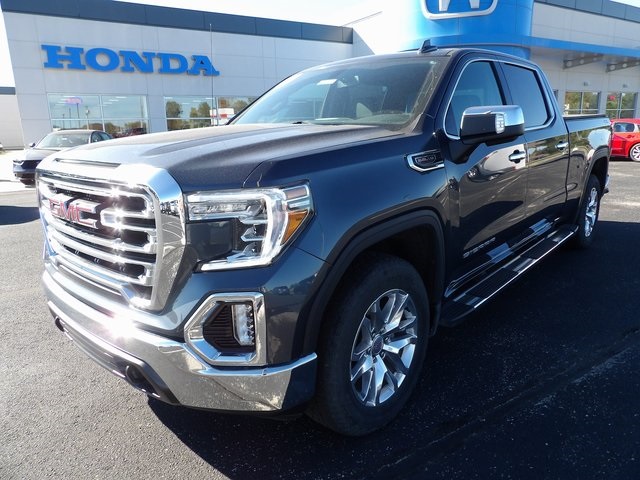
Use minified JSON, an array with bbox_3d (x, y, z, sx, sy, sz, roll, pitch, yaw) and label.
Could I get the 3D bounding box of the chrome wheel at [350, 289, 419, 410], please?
[{"bbox_3d":[0.242,0.481,2.086,0.200,0.540,0.540,9,18,42],"label":"chrome wheel"}]

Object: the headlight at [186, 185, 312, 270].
[{"bbox_3d":[-0.251,-0.045,1.535,0.330,0.280,0.350,9,18,42],"label":"headlight"}]

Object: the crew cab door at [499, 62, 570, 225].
[{"bbox_3d":[1.667,-0.750,3.469,0.290,1.230,1.050,9,18,42],"label":"crew cab door"}]

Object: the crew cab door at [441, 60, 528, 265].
[{"bbox_3d":[0.932,-0.524,2.711,0.300,1.240,1.170,9,18,42],"label":"crew cab door"}]

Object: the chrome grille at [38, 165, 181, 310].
[{"bbox_3d":[-1.000,-0.059,1.945,1.340,0.500,0.200,9,18,42],"label":"chrome grille"}]

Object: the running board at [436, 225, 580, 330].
[{"bbox_3d":[1.446,0.196,3.220,0.180,0.090,2.490,9,18,42],"label":"running board"}]

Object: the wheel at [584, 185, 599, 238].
[{"bbox_3d":[2.817,-0.299,4.770,0.200,0.540,0.540,9,18,42],"label":"wheel"}]

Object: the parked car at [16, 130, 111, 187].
[{"bbox_3d":[-6.881,-2.396,12.791,1.850,1.450,4.830,-4,12,-9],"label":"parked car"}]

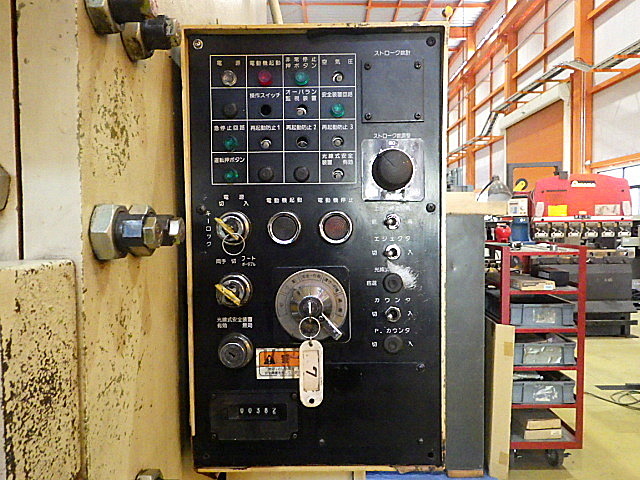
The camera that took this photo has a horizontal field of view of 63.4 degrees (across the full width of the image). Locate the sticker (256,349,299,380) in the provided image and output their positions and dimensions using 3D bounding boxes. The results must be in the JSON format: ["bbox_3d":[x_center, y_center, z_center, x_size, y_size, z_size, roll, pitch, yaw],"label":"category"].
[{"bbox_3d":[-0.039,0.129,0.535,0.051,0.033,0.001,0,2,0],"label":"sticker"}]

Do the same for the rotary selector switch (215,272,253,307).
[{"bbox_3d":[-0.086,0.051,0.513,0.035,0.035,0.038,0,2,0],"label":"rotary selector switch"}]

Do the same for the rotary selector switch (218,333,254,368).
[{"bbox_3d":[-0.086,0.114,0.522,0.035,0.035,0.025,0,2,0],"label":"rotary selector switch"}]

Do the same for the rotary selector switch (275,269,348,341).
[{"bbox_3d":[-0.008,0.068,0.515,0.075,0.074,0.035,0,2,0],"label":"rotary selector switch"}]

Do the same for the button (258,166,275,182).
[{"bbox_3d":[-0.054,-0.067,0.523,0.016,0.016,0.008,0,2,0],"label":"button"}]

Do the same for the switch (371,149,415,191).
[{"bbox_3d":[0.075,-0.071,0.515,0.041,0.041,0.023,0,2,0],"label":"switch"}]

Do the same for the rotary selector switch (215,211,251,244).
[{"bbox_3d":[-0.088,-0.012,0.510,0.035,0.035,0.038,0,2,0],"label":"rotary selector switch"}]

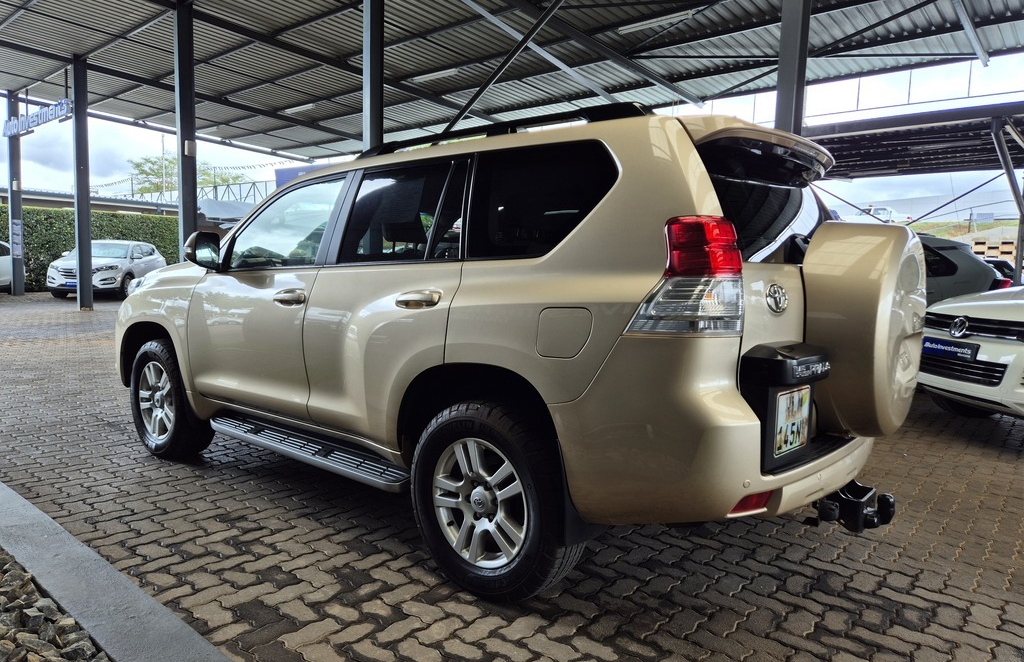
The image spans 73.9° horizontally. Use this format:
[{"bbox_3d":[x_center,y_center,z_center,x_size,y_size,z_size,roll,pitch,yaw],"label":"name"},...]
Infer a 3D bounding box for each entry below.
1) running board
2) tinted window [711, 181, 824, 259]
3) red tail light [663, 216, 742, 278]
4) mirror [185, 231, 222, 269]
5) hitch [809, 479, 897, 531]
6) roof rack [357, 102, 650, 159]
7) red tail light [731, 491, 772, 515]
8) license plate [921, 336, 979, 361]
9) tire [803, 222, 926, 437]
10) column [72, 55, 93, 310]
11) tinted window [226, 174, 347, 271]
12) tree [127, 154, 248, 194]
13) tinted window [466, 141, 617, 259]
[{"bbox_3d":[-1.014,0.574,3.375,1.600,0.075,0.190,6,7,40],"label":"running board"},{"bbox_3d":[1.132,-0.417,2.656,0.100,0.390,1.250,-25,-14,38],"label":"tinted window"},{"bbox_3d":[0.593,-0.246,2.087,0.190,0.190,0.170,5,6,39],"label":"red tail light"},{"bbox_3d":[-1.678,-0.436,3.680,0.130,0.205,0.180,5,6,39],"label":"mirror"},{"bbox_3d":[1.282,0.661,2.530,0.240,0.190,0.240,6,7,40],"label":"hitch"},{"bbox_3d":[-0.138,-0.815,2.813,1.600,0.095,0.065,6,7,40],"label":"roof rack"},{"bbox_3d":[0.750,0.541,2.138,0.160,0.060,0.040,-1,5,-28],"label":"red tail light"},{"bbox_3d":[2.813,0.113,4.400,0.015,0.113,0.520,12,3,-7],"label":"license plate"},{"bbox_3d":[1.350,-0.009,2.572,0.260,0.790,0.790,6,7,40],"label":"tire"},{"bbox_3d":[-9.681,-3.322,15.384,0.190,5.700,0.280,5,6,39],"label":"column"},{"bbox_3d":[-1.160,-0.535,3.484,0.890,0.470,0.050,5,-8,42],"label":"tinted window"},{"bbox_3d":[-20.160,-6.920,42.307,6.900,8.101,6.600,2,4,0],"label":"tree"},{"bbox_3d":[0.077,-0.468,2.446,0.640,0.440,0.050,6,-8,38],"label":"tinted window"}]

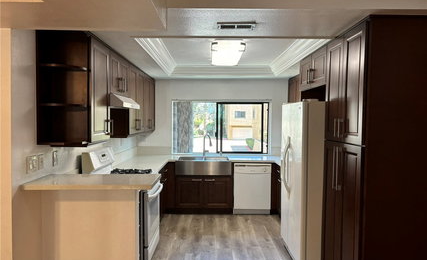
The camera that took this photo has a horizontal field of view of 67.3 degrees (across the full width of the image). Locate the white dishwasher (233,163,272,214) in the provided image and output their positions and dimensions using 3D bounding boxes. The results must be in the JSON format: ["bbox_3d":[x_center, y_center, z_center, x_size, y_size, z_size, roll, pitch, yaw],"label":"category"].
[{"bbox_3d":[0.648,0.975,5.550,0.605,0.868,0.600,0,2,0],"label":"white dishwasher"}]

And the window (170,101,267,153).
[{"bbox_3d":[0.142,-0.046,5.923,1.780,0.980,0.100,0,2,0],"label":"window"}]

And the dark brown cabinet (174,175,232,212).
[{"bbox_3d":[-0.158,1.072,5.567,0.945,0.665,0.620,0,2,0],"label":"dark brown cabinet"}]

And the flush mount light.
[{"bbox_3d":[0.172,-0.954,4.058,0.380,0.125,0.970,0,2,0],"label":"flush mount light"}]

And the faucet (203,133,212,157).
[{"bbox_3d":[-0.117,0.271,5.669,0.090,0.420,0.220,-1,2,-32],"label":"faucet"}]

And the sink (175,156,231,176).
[{"bbox_3d":[-0.159,0.618,5.447,0.912,0.240,0.510,0,2,0],"label":"sink"}]

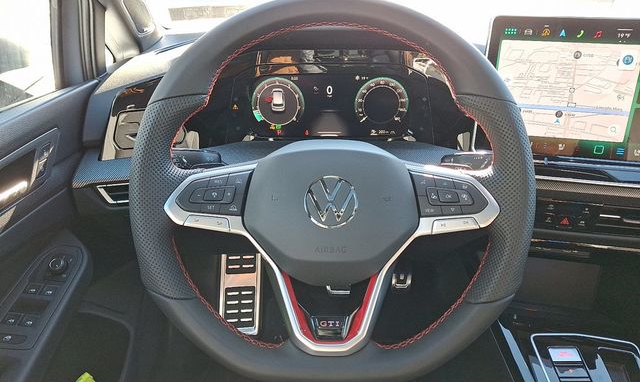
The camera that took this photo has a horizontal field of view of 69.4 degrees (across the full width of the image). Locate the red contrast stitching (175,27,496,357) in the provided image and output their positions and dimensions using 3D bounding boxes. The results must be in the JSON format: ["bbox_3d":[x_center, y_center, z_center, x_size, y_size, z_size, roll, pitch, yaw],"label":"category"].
[{"bbox_3d":[0.012,-0.005,0.432,0.298,0.300,0.030,0,2,0],"label":"red contrast stitching"}]

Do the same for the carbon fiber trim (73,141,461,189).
[{"bbox_3d":[-0.045,-0.035,0.620,0.510,0.032,0.115,0,27,0],"label":"carbon fiber trim"}]

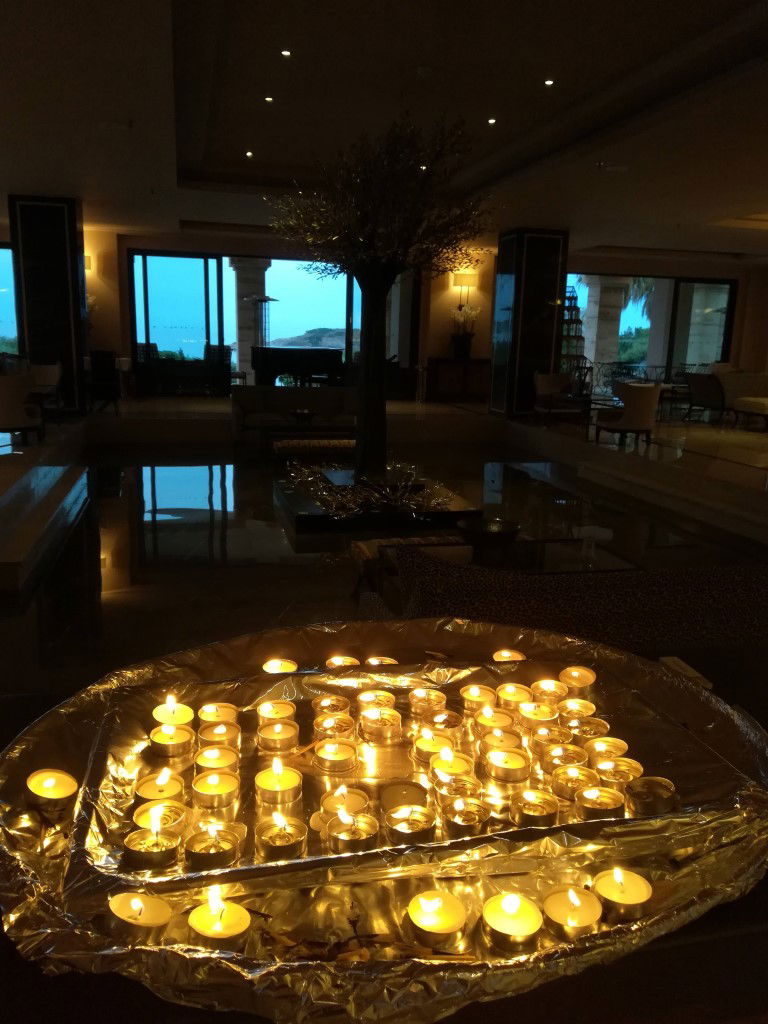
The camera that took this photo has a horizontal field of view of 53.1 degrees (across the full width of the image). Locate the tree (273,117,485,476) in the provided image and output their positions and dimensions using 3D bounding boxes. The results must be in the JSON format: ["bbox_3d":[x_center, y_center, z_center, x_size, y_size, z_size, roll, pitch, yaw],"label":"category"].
[{"bbox_3d":[-0.058,-1.955,7.270,2.050,3.300,2.050,-2,14,-14],"label":"tree"}]

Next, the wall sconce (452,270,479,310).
[{"bbox_3d":[1.717,-4.617,16.106,0.510,0.750,0.220,-2,14,-14],"label":"wall sconce"}]

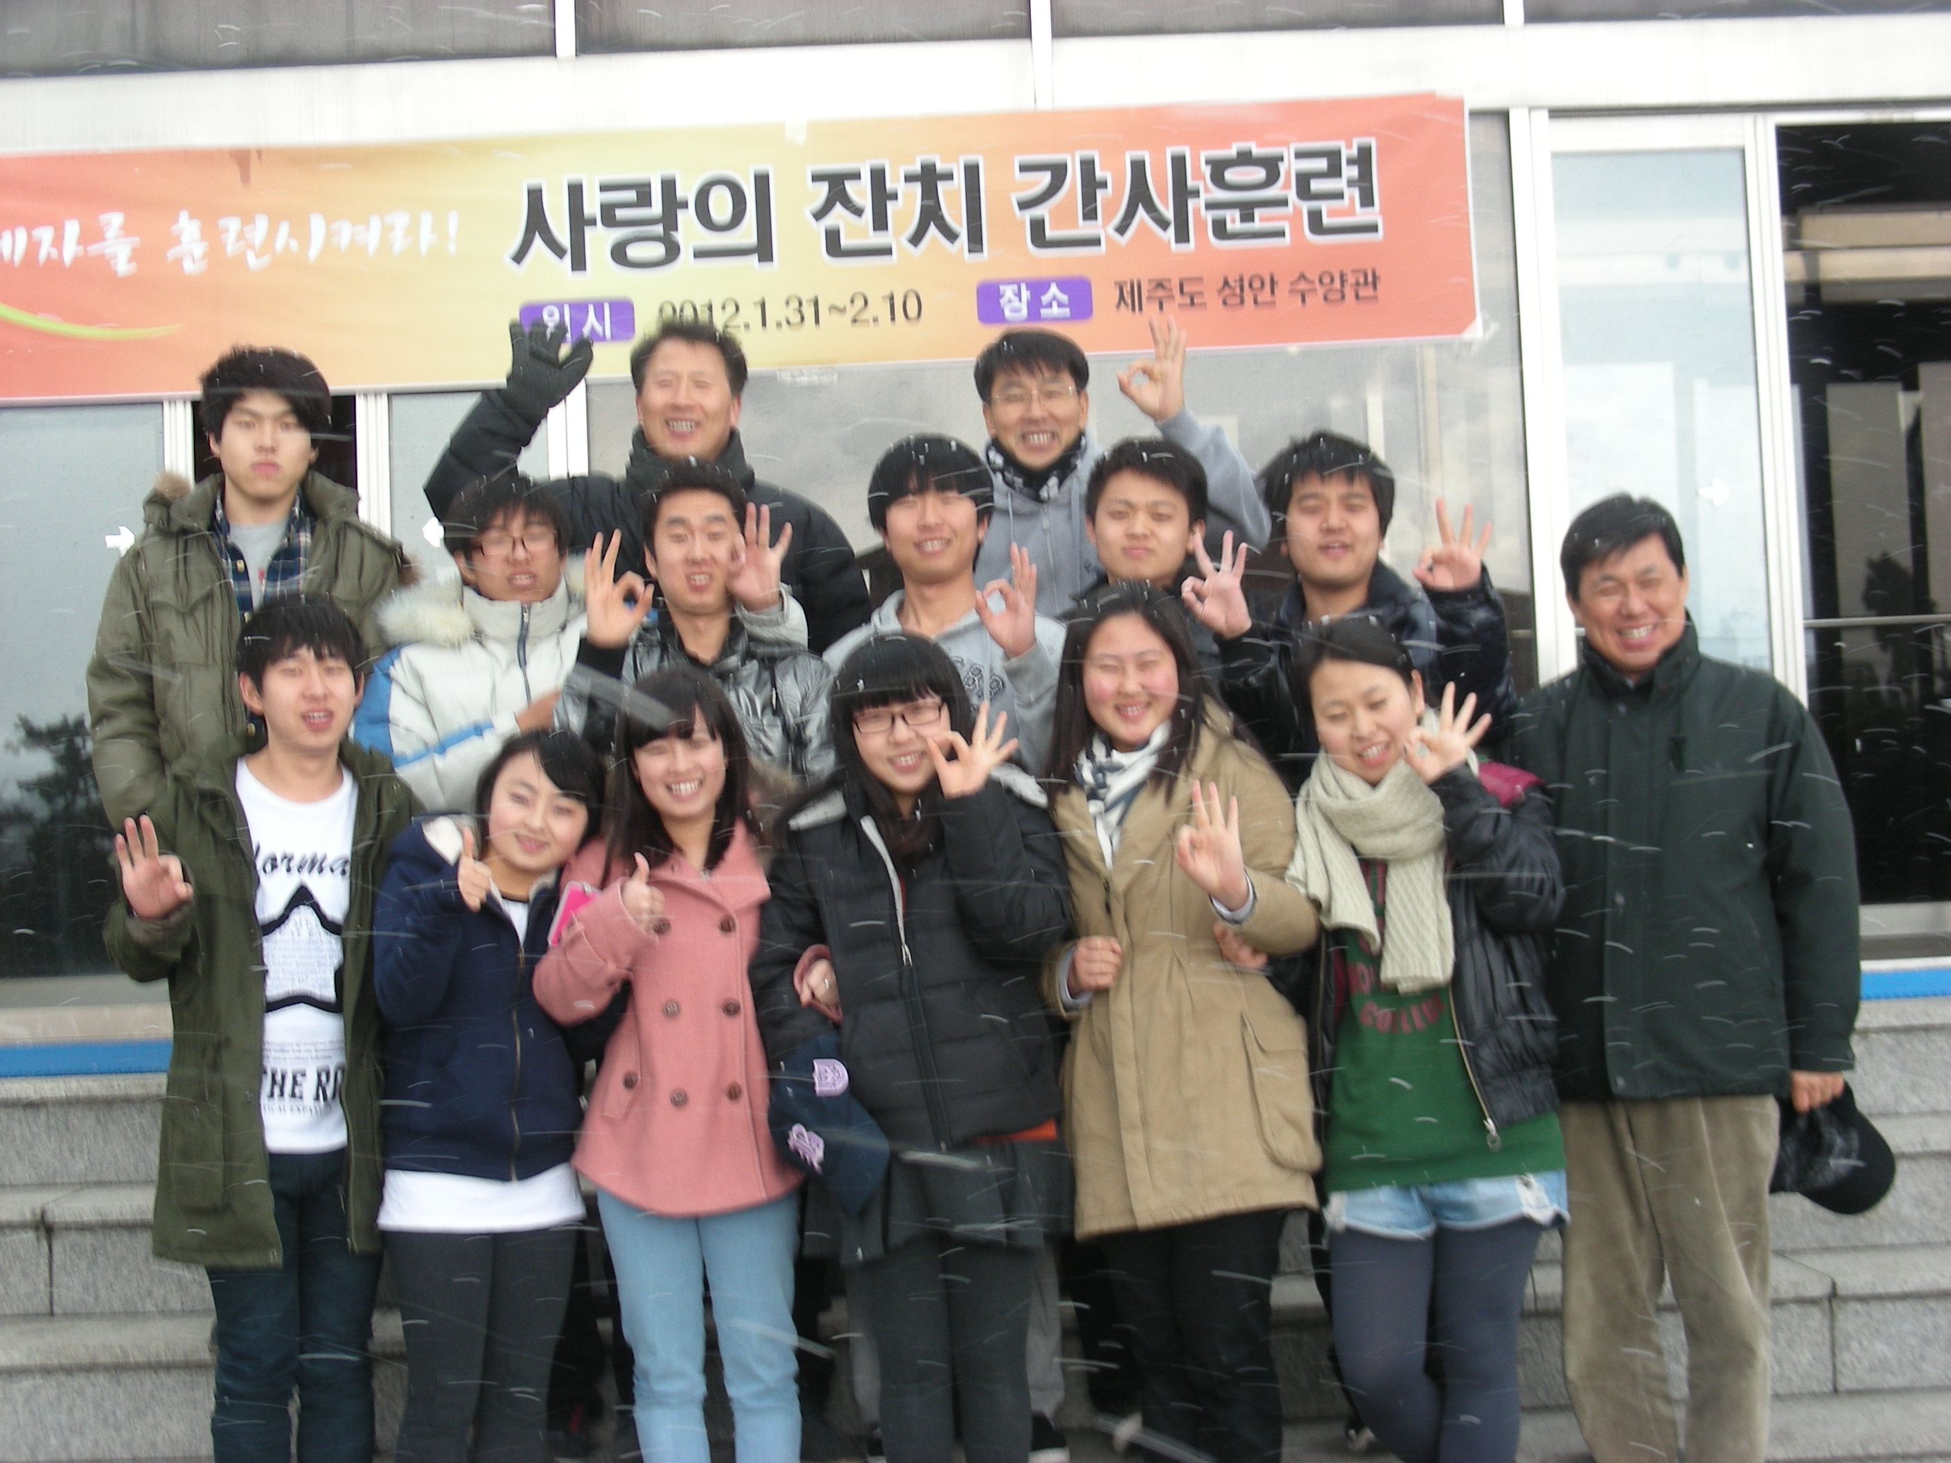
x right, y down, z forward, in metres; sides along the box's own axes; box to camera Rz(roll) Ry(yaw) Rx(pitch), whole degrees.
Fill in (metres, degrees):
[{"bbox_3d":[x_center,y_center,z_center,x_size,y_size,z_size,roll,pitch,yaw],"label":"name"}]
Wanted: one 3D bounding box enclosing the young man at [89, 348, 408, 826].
[{"bbox_3d":[-1.215,0.201,5.600,0.580,1.730,0.370,-2,-3,-7],"label":"young man"}]

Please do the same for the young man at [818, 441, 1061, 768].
[{"bbox_3d":[-0.042,0.345,5.200,0.490,1.650,0.420,-2,-3,0],"label":"young man"}]

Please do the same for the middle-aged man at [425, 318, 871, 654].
[{"bbox_3d":[-0.539,0.145,5.630,0.780,1.730,0.420,-2,-3,-4],"label":"middle-aged man"}]

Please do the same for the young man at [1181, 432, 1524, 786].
[{"bbox_3d":[0.615,0.338,5.200,0.580,1.650,0.460,-3,-3,5],"label":"young man"}]

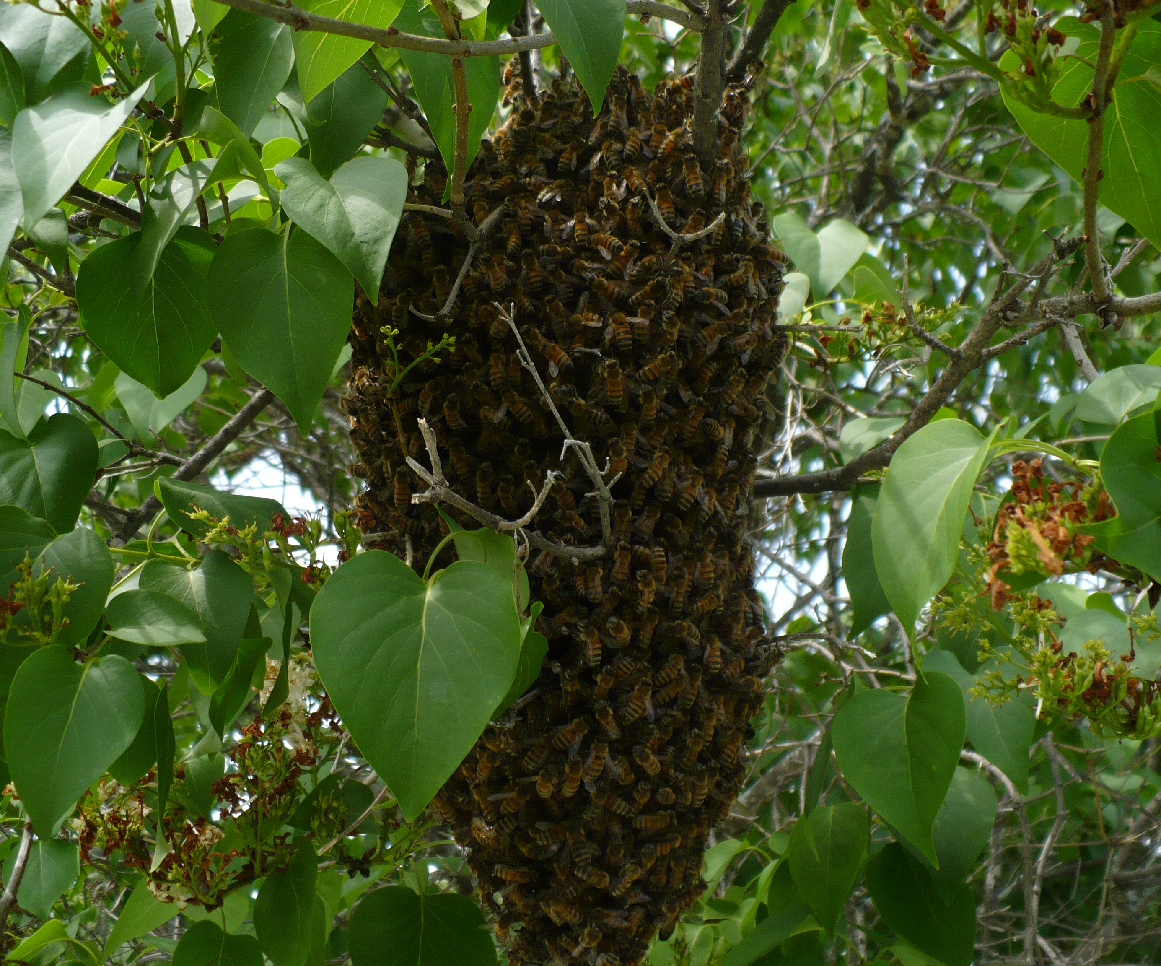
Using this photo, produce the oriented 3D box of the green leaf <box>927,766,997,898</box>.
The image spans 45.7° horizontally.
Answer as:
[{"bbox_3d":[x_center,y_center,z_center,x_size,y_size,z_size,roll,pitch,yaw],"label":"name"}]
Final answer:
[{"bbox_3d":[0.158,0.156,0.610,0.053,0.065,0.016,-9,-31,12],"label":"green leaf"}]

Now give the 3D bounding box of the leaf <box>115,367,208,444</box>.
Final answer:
[{"bbox_3d":[-0.208,-0.042,0.680,0.046,0.056,0.015,5,-23,-17],"label":"leaf"}]

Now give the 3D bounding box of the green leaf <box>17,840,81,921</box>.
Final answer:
[{"bbox_3d":[-0.246,0.180,0.630,0.034,0.039,0.010,-11,-19,-4],"label":"green leaf"}]

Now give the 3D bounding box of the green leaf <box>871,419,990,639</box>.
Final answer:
[{"bbox_3d":[0.126,0.017,0.500,0.041,0.083,0.022,17,-8,32],"label":"green leaf"}]

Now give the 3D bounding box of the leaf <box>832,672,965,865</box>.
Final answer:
[{"bbox_3d":[0.106,0.094,0.455,0.042,0.062,0.016,-7,-15,4],"label":"leaf"}]

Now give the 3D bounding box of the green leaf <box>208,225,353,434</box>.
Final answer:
[{"bbox_3d":[-0.113,-0.058,0.520,0.055,0.079,0.015,-6,4,-12],"label":"green leaf"}]

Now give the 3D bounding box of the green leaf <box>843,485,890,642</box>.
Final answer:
[{"bbox_3d":[0.108,0.028,0.495,0.033,0.058,0.012,10,-1,22],"label":"green leaf"}]

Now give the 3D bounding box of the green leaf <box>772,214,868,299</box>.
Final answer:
[{"bbox_3d":[0.100,-0.095,0.575,0.040,0.043,0.013,6,-35,4],"label":"green leaf"}]

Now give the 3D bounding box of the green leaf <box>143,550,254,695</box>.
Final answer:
[{"bbox_3d":[-0.135,0.049,0.485,0.039,0.051,0.013,-13,-17,-10],"label":"green leaf"}]

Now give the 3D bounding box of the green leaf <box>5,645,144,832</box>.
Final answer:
[{"bbox_3d":[-0.191,0.098,0.520,0.050,0.072,0.018,13,-22,-18],"label":"green leaf"}]

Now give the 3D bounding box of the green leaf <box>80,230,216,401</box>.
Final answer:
[{"bbox_3d":[-0.143,-0.057,0.455,0.046,0.057,0.012,-4,-5,-6],"label":"green leaf"}]

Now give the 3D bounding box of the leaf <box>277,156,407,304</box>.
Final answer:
[{"bbox_3d":[-0.072,-0.077,0.420,0.038,0.052,0.013,-14,-29,-11],"label":"leaf"}]

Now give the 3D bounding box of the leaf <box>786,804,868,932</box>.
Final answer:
[{"bbox_3d":[0.118,0.184,0.660,0.040,0.063,0.014,1,-23,10],"label":"leaf"}]

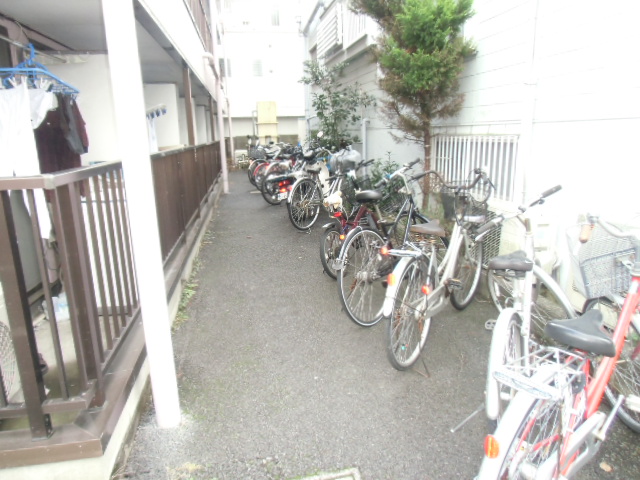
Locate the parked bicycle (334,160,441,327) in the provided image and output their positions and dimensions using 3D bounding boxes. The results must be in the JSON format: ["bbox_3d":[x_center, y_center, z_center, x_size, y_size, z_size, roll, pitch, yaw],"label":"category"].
[{"bbox_3d":[0.643,-0.026,3.470,0.550,1.060,1.786,9,17,36],"label":"parked bicycle"}]

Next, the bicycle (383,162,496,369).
[{"bbox_3d":[0.793,0.113,2.879,0.570,1.060,1.739,8,16,33],"label":"bicycle"}]

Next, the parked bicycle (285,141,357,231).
[{"bbox_3d":[0.119,-0.788,6.665,0.570,1.060,1.824,9,17,38],"label":"parked bicycle"}]

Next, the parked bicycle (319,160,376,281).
[{"bbox_3d":[0.390,-0.247,4.470,0.540,1.030,1.506,7,16,32],"label":"parked bicycle"}]

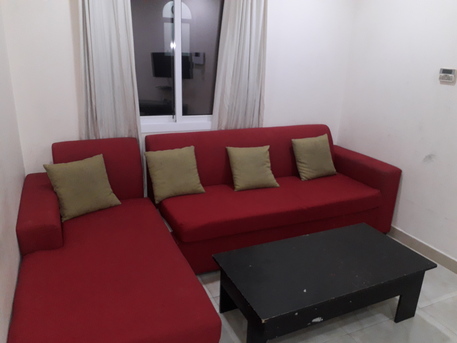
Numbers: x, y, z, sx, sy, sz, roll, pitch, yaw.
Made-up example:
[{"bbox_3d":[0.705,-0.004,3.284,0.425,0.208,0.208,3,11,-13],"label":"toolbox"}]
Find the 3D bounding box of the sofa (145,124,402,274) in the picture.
[{"bbox_3d":[0.381,0.139,2.956,1.940,0.850,0.790,-6,21,-23],"label":"sofa"}]

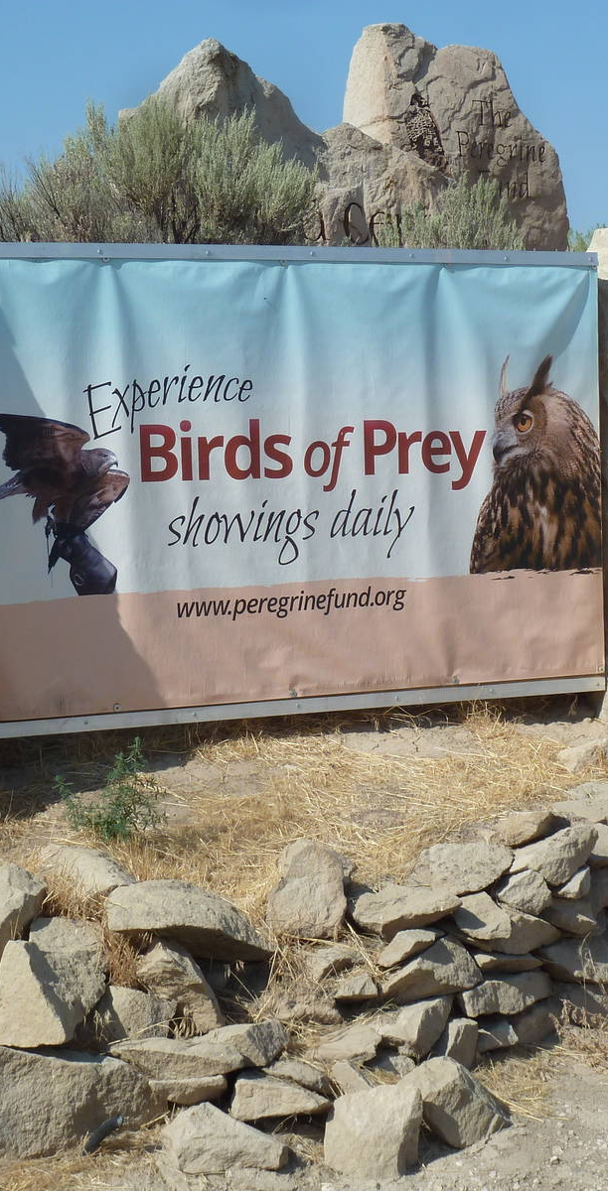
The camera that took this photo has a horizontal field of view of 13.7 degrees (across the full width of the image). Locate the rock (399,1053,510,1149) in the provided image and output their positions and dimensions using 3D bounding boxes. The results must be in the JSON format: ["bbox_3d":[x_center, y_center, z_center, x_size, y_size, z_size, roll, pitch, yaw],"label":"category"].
[{"bbox_3d":[0.339,1.126,5.620,0.220,0.170,0.180,-3,4,-20],"label":"rock"}]

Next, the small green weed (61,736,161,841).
[{"bbox_3d":[-0.557,0.565,7.350,0.290,0.275,0.260,-1,4,0],"label":"small green weed"}]

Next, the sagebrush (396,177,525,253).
[{"bbox_3d":[0.846,-1.909,13.500,0.700,0.680,0.650,-1,4,0],"label":"sagebrush"}]

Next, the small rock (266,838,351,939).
[{"bbox_3d":[0.011,0.747,6.420,0.200,0.230,0.160,-2,4,0],"label":"small rock"}]

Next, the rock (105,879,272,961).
[{"bbox_3d":[-0.292,0.826,6.420,0.400,0.160,0.250,-2,4,-8],"label":"rock"}]

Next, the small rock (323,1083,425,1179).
[{"bbox_3d":[0.151,1.156,5.450,0.190,0.180,0.160,0,4,12],"label":"small rock"}]

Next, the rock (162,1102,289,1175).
[{"bbox_3d":[-0.168,1.172,5.450,0.265,0.130,0.180,-2,4,-10],"label":"rock"}]

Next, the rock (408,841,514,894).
[{"bbox_3d":[0.417,0.729,6.750,0.270,0.110,0.220,-2,4,-5],"label":"rock"}]

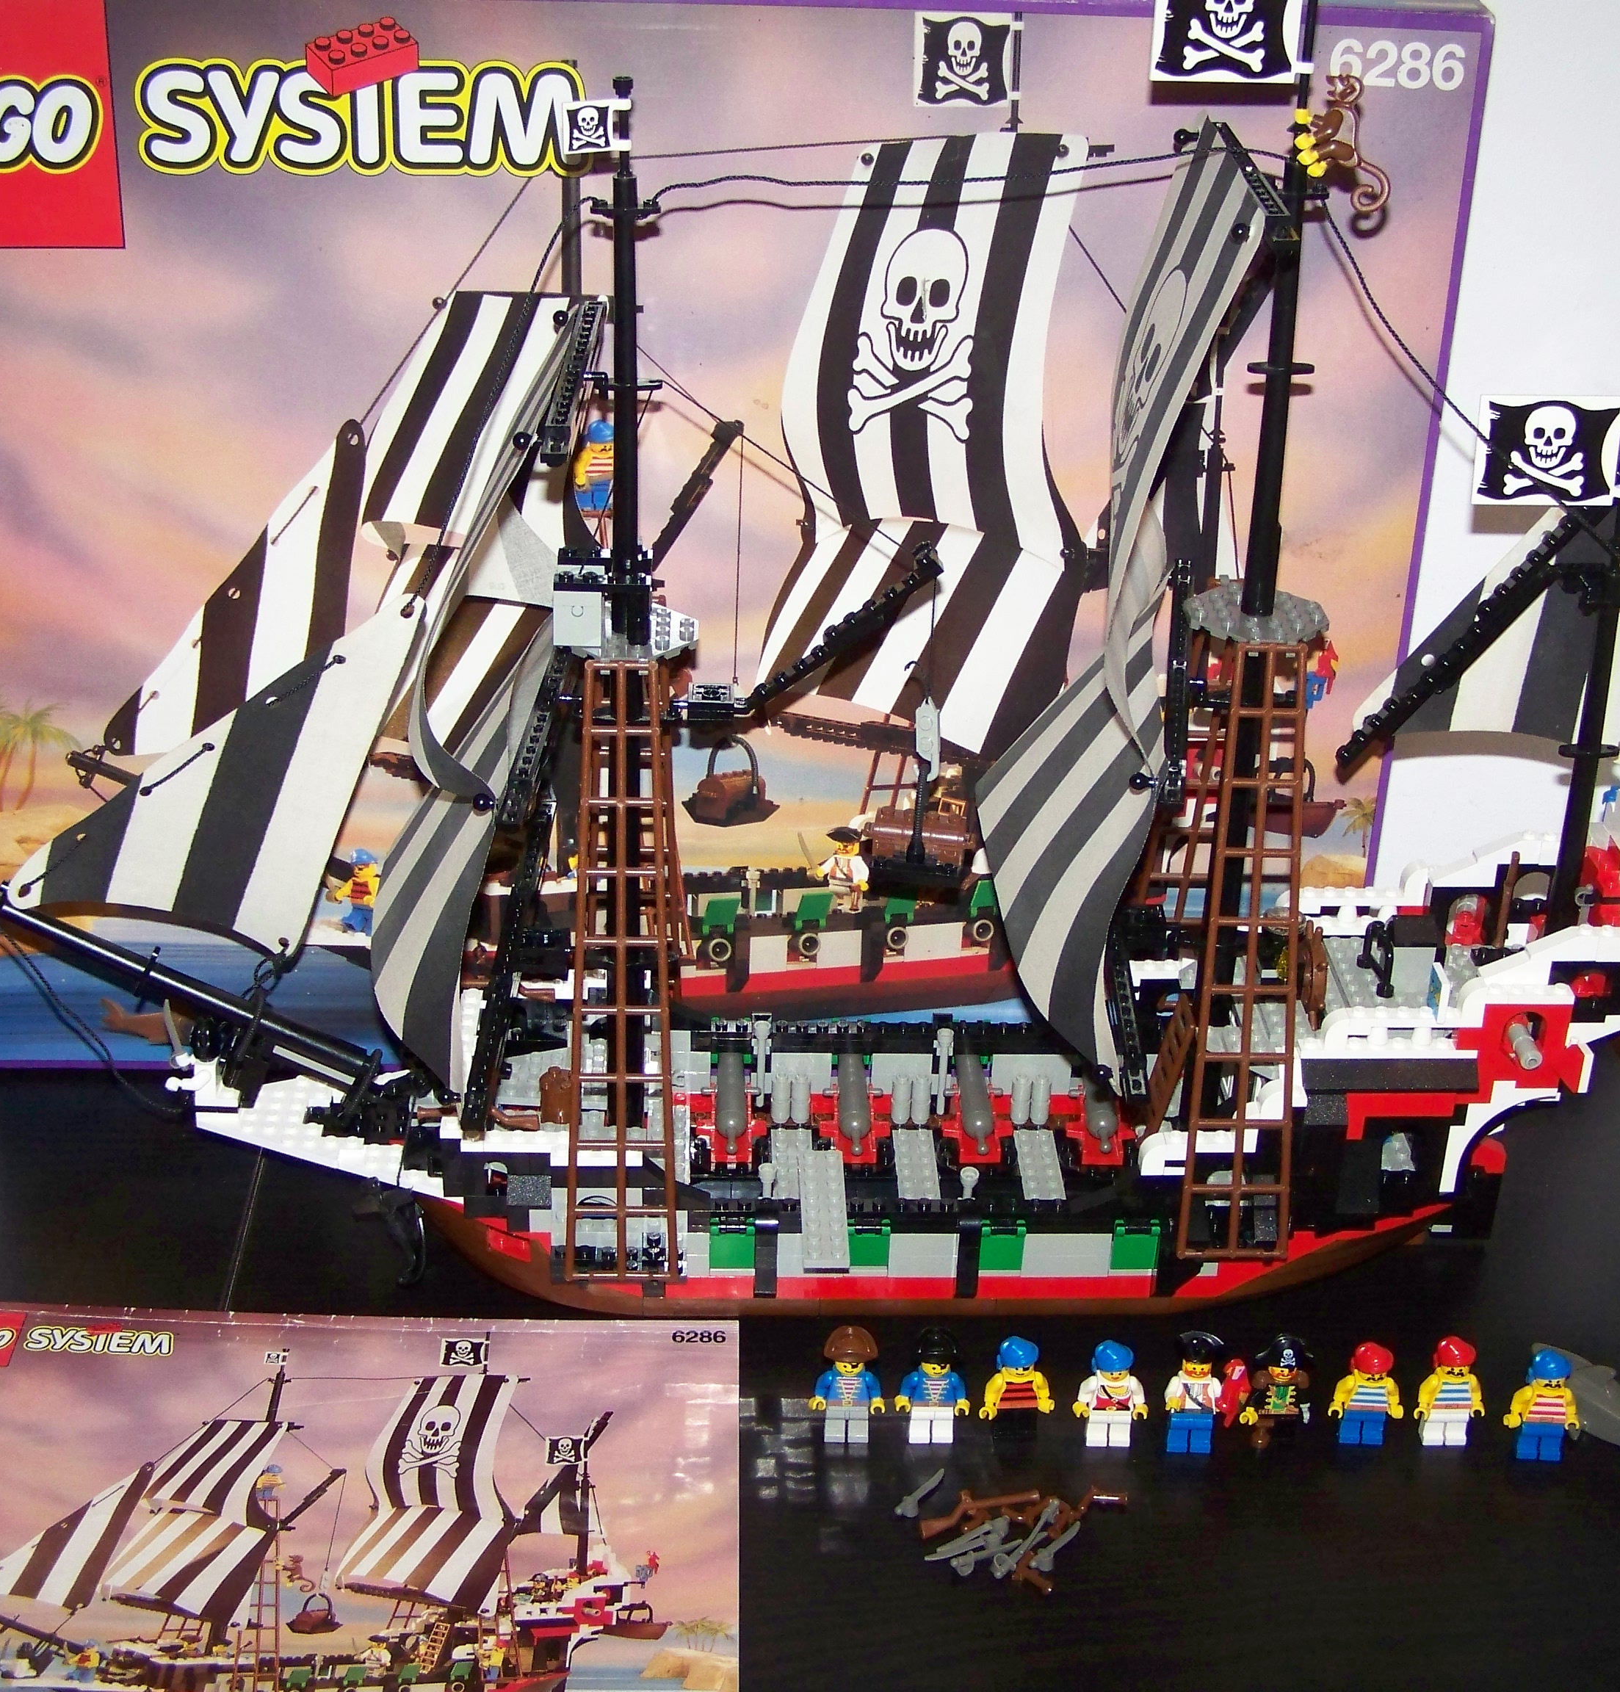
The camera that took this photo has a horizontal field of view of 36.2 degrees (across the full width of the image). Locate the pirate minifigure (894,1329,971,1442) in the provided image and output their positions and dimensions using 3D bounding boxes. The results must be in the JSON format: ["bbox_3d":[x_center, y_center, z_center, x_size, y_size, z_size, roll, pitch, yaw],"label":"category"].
[{"bbox_3d":[0.042,0.188,0.862,0.026,0.044,0.015,0,29,0],"label":"pirate minifigure"}]

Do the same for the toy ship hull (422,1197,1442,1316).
[{"bbox_3d":[0.042,0.129,0.954,0.400,0.055,0.130,0,29,0],"label":"toy ship hull"}]

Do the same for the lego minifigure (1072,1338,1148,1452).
[{"bbox_3d":[0.104,0.190,0.861,0.026,0.041,0.015,0,29,0],"label":"lego minifigure"}]

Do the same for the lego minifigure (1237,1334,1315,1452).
[{"bbox_3d":[0.162,0.189,0.859,0.026,0.045,0.015,0,29,0],"label":"lego minifigure"}]

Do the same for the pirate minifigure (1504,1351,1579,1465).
[{"bbox_3d":[0.253,0.193,0.855,0.026,0.042,0.015,2,30,3],"label":"pirate minifigure"}]

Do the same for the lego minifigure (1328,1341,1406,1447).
[{"bbox_3d":[0.193,0.190,0.862,0.026,0.040,0.015,1,30,2],"label":"lego minifigure"}]

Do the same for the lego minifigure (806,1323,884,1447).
[{"bbox_3d":[0.013,0.188,0.862,0.026,0.044,0.015,0,29,0],"label":"lego minifigure"}]

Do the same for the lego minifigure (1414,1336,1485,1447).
[{"bbox_3d":[0.222,0.190,0.862,0.025,0.042,0.015,0,29,0],"label":"lego minifigure"}]

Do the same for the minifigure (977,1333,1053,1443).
[{"bbox_3d":[0.072,0.189,0.862,0.026,0.041,0.015,0,29,0],"label":"minifigure"}]

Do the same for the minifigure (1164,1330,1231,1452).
[{"bbox_3d":[0.133,0.190,0.857,0.025,0.045,0.015,0,30,1],"label":"minifigure"}]

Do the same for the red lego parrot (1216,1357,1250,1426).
[{"bbox_3d":[0.146,0.188,0.852,0.014,0.027,0.010,-16,33,-26],"label":"red lego parrot"}]

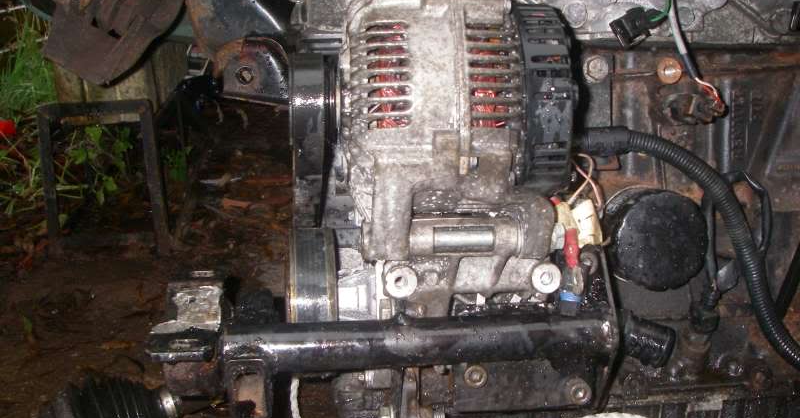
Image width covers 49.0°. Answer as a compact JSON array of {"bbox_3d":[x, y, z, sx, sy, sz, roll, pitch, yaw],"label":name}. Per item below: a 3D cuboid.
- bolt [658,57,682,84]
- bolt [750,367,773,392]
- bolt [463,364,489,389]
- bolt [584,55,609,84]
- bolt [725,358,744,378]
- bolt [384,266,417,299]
[{"bbox_3d":[0.226,-0.116,0.735,0.021,0.021,0.011,-4,-1,-14],"label":"bolt"},{"bbox_3d":[0.309,0.146,0.750,0.018,0.018,0.013,-4,-1,-14],"label":"bolt"},{"bbox_3d":[0.055,0.122,0.640,0.018,0.018,0.011,-4,-1,-14],"label":"bolt"},{"bbox_3d":[0.161,-0.114,0.720,0.021,0.021,0.012,-4,-1,-14],"label":"bolt"},{"bbox_3d":[0.283,0.135,0.745,0.017,0.017,0.012,-4,-1,-14],"label":"bolt"},{"bbox_3d":[0.000,0.051,0.615,0.022,0.022,0.014,-4,-1,-14],"label":"bolt"}]

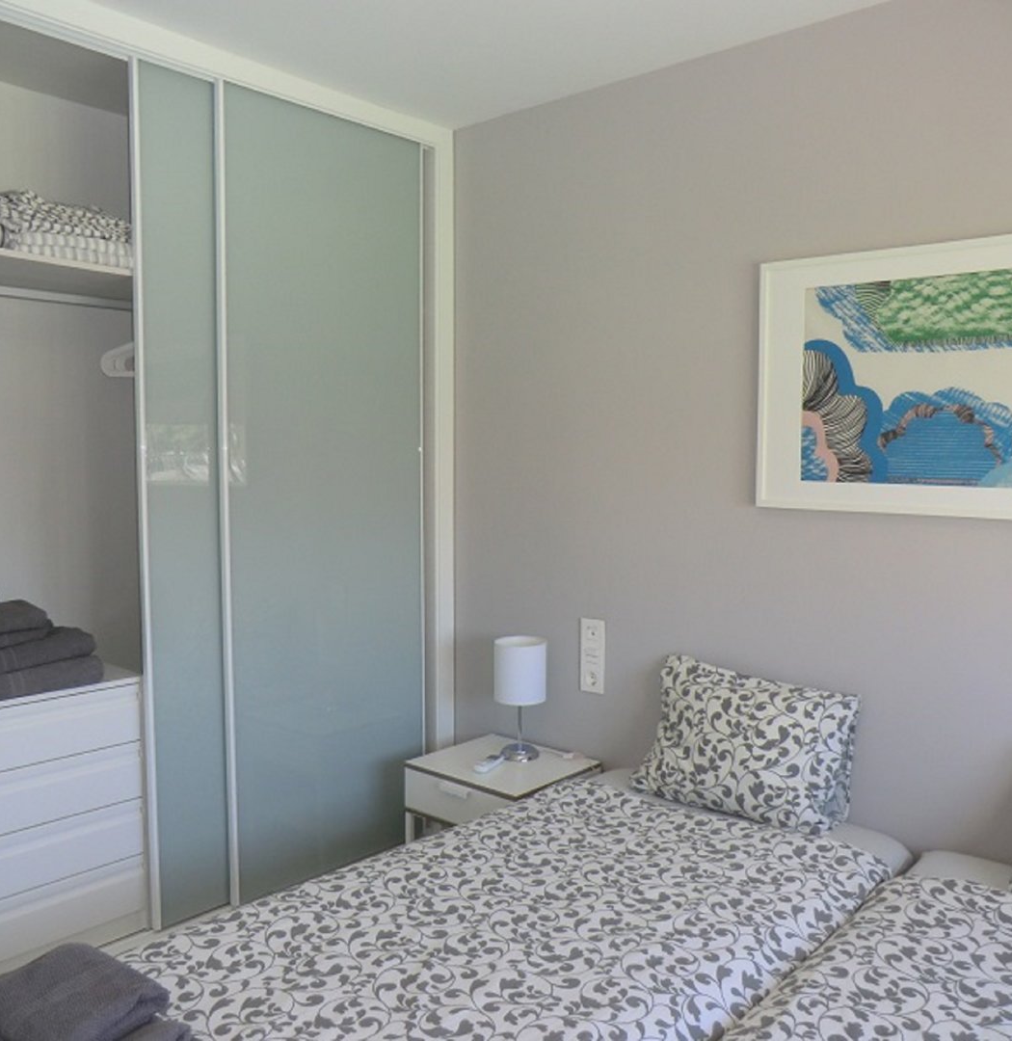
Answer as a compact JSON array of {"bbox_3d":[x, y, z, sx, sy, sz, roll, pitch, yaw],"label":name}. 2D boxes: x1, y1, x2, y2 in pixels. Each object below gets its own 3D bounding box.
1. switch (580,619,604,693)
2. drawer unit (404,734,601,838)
[{"bbox_3d":[0.271,0.421,2.992,0.087,0.228,0.012,4,6,41],"label":"switch"},{"bbox_3d":[-0.007,1.017,3.025,0.453,0.524,0.395,4,6,41],"label":"drawer unit"}]

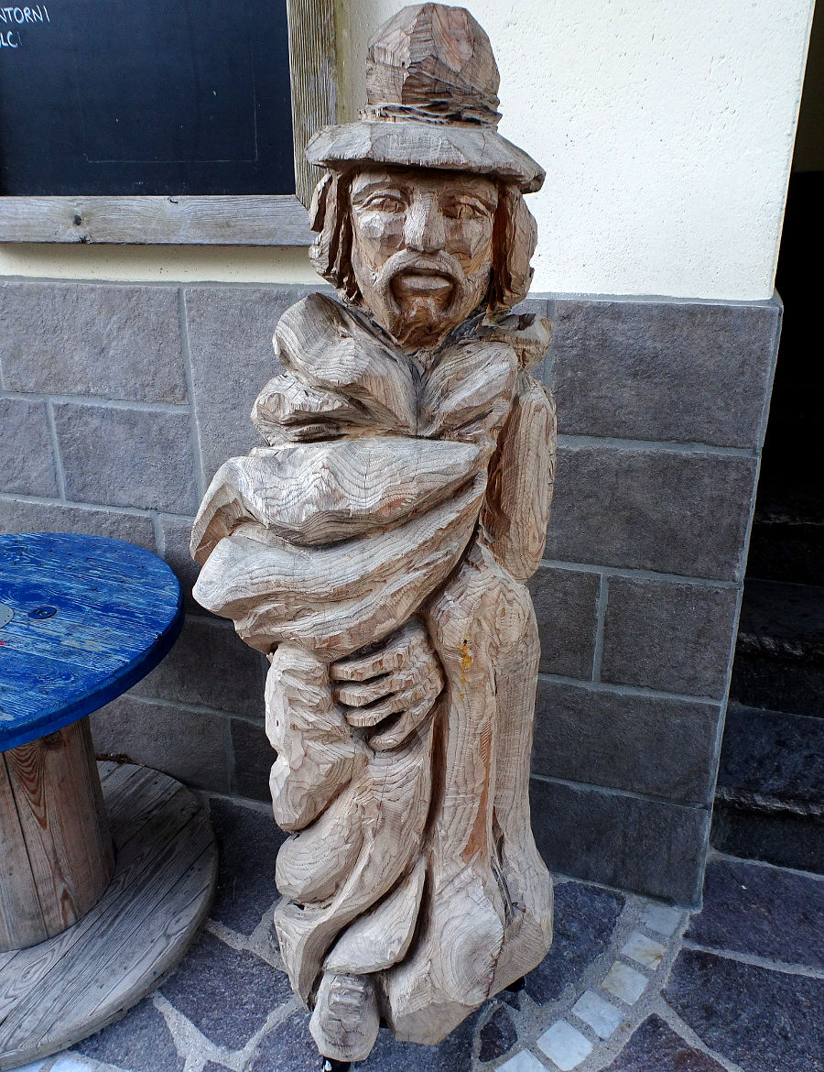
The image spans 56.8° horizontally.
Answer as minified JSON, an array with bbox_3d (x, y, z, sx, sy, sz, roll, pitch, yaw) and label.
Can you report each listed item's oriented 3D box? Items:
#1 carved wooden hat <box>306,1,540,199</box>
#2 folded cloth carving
[{"bbox_3d":[0.019,-0.558,0.965,0.309,0.208,0.306,2,19,4],"label":"carved wooden hat"},{"bbox_3d":[-0.021,0.241,1.287,0.546,1.228,0.403,3,19,6],"label":"folded cloth carving"}]

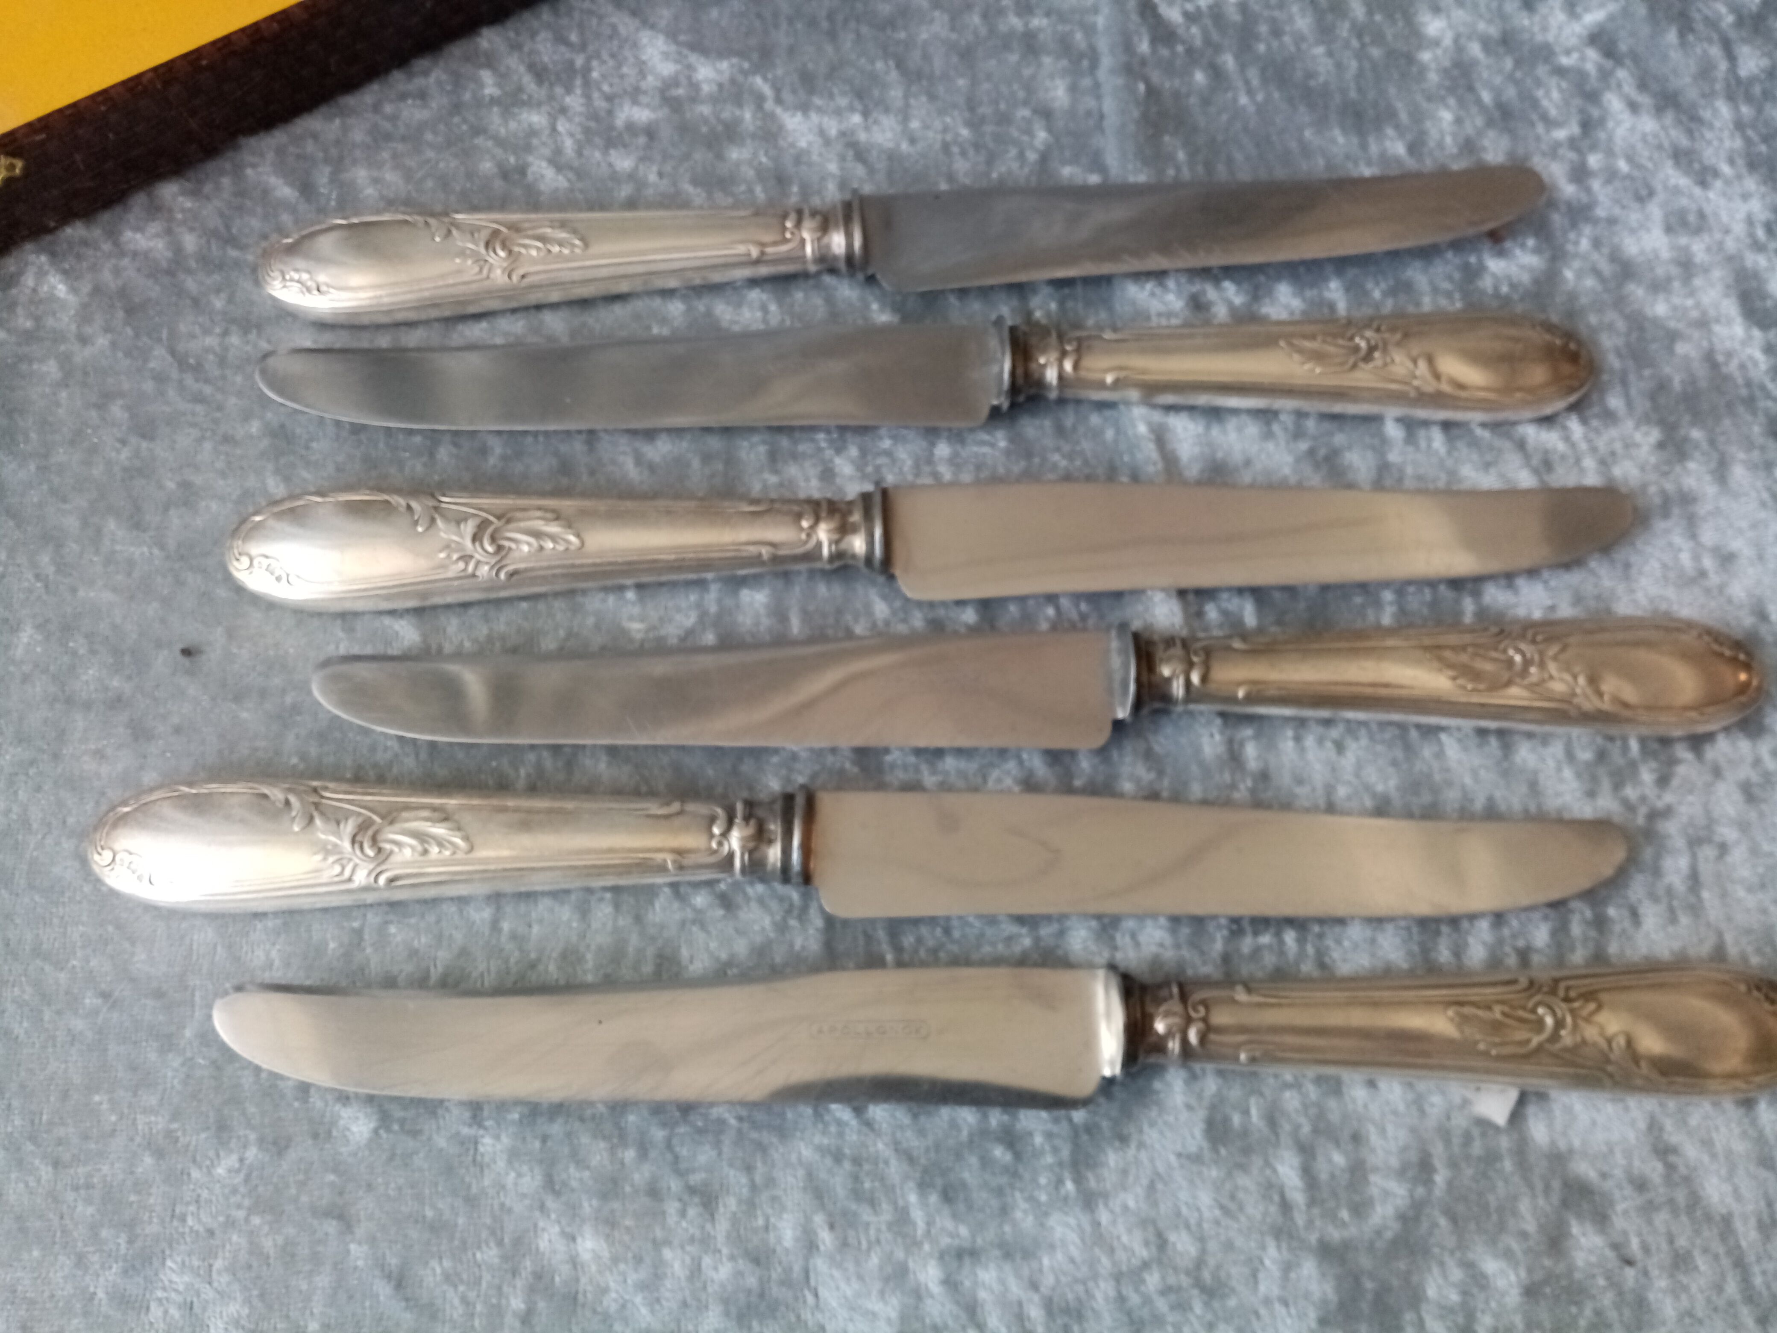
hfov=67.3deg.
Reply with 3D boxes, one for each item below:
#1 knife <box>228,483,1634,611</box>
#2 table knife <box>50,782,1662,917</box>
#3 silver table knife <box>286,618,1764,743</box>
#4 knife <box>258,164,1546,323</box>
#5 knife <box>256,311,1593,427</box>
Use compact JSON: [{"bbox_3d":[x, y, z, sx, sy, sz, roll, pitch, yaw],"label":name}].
[{"bbox_3d":[0.011,-0.022,0.231,0.244,0.014,0.022,-1,70,-3],"label":"knife"},{"bbox_3d":[-0.002,0.029,0.212,0.244,0.014,0.022,1,70,-2],"label":"table knife"},{"bbox_3d":[0.028,0.003,0.223,0.244,0.014,0.022,-1,70,-3],"label":"silver table knife"},{"bbox_3d":[0.008,-0.081,0.252,0.244,0.014,0.022,-4,70,-4],"label":"knife"},{"bbox_3d":[0.010,-0.054,0.243,0.244,0.014,0.022,-1,70,-3],"label":"knife"}]

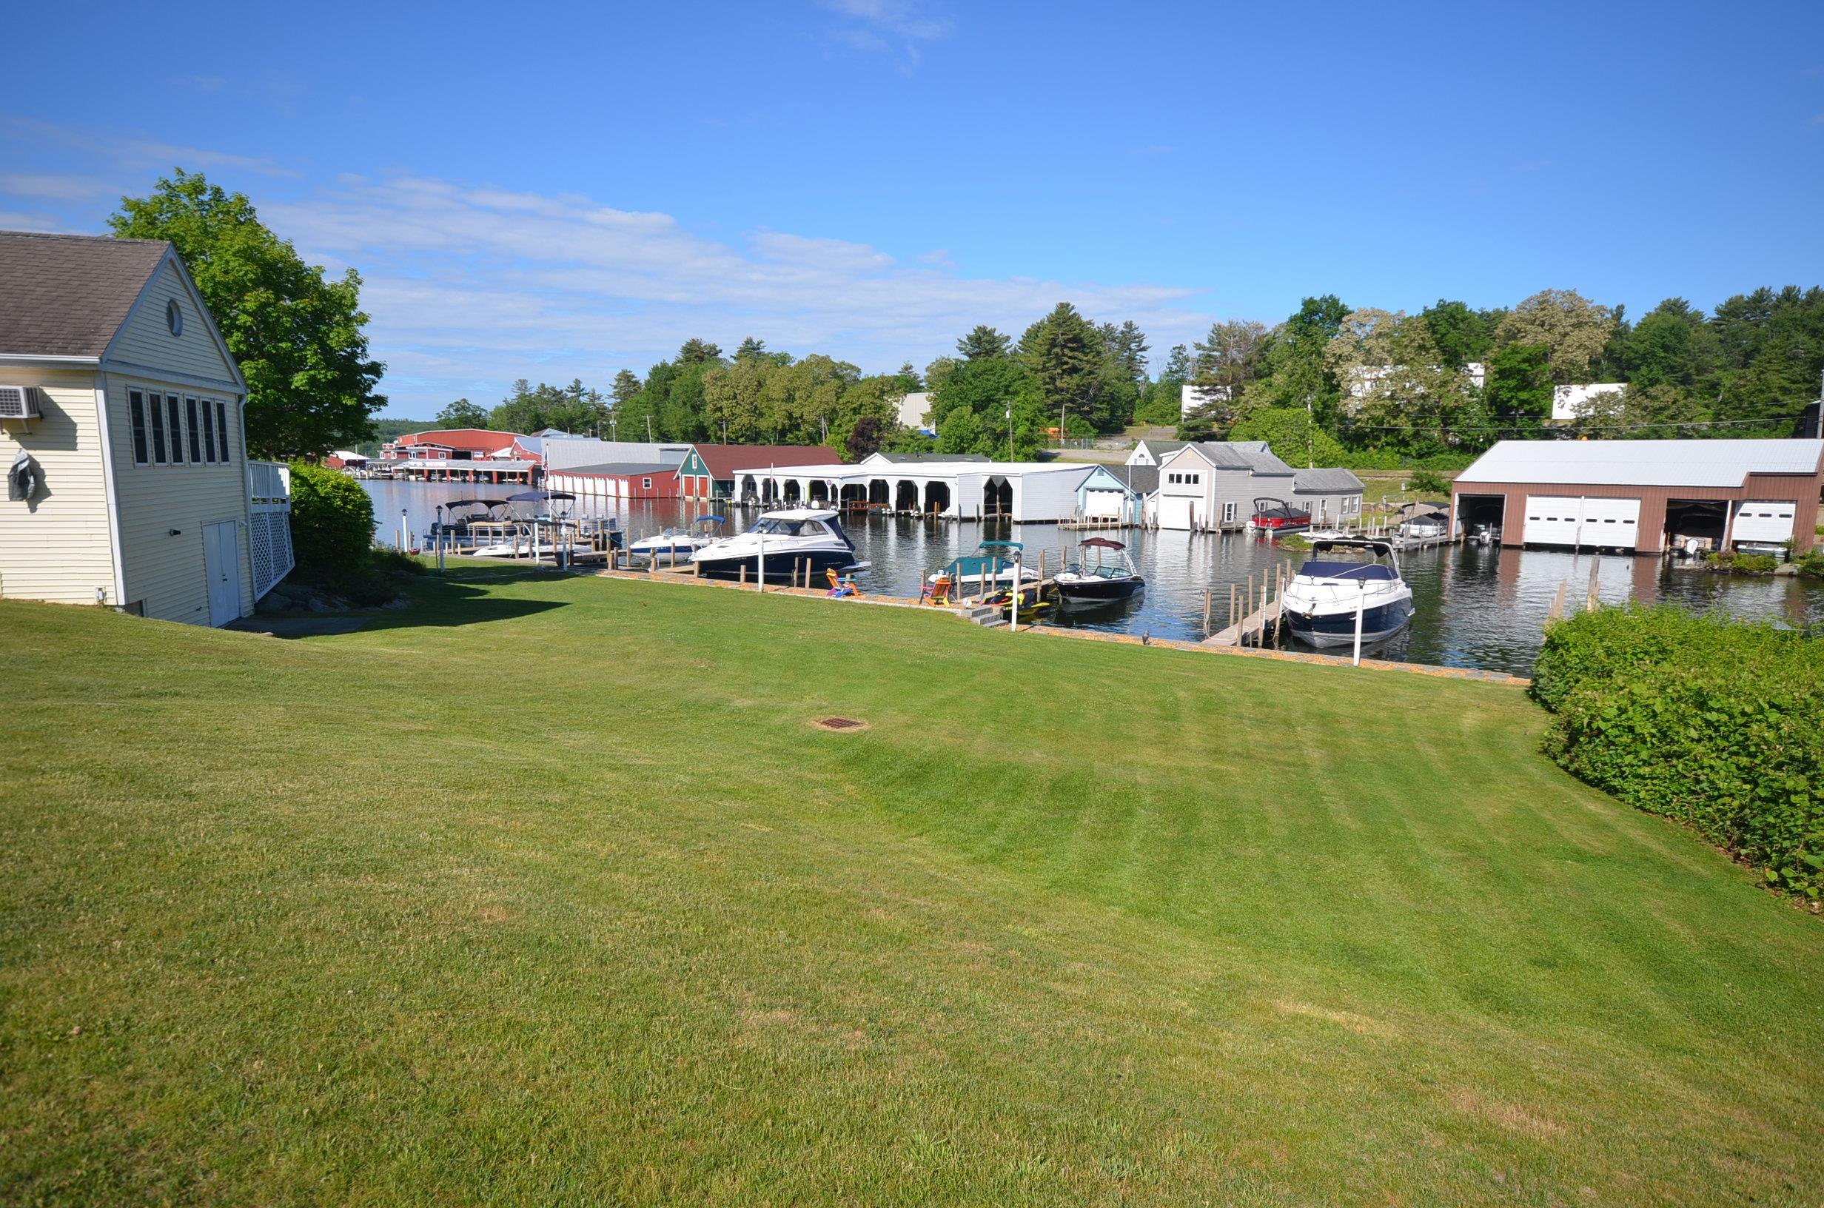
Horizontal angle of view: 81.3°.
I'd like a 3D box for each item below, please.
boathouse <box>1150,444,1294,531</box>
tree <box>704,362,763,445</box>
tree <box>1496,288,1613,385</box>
[{"bbox_3d":[26.100,-9.821,87.947,10.670,6.670,6.150,-5,10,-36],"label":"boathouse"},{"bbox_3d":[-36.116,-39.064,213.686,12.500,19.760,12.500,-1,8,-9],"label":"tree"},{"bbox_3d":[80.004,-30.515,133.118,12.600,16.500,12.600,5,9,30],"label":"tree"}]

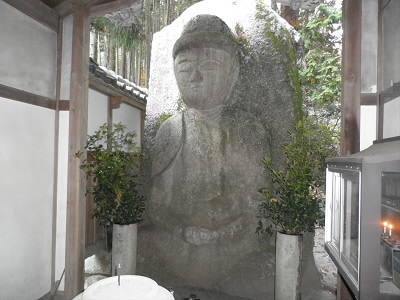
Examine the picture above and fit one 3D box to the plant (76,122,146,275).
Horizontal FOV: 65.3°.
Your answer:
[{"bbox_3d":[-0.910,0.610,3.200,0.710,1.780,0.660,1,-2,0],"label":"plant"}]

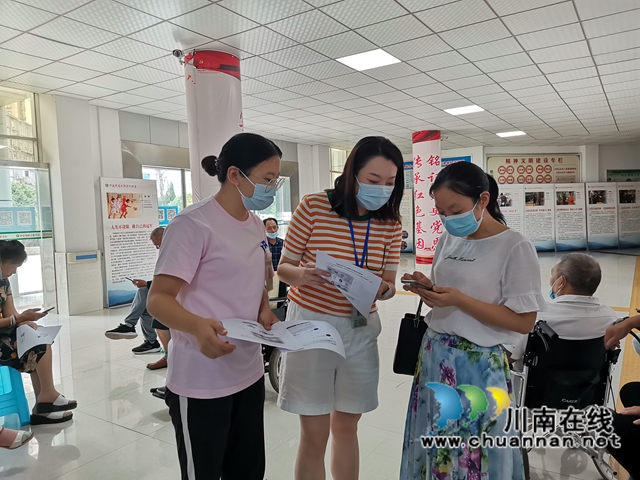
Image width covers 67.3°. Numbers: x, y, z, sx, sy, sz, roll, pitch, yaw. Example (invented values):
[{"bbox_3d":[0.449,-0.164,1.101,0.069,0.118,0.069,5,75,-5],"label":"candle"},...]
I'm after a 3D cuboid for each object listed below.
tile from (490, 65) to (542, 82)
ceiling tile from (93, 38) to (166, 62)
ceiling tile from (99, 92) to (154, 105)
[{"bbox_3d":[2.559,-2.173,6.281,0.600,0.020,0.600,0,4,34],"label":"tile"},{"bbox_3d":[-1.936,-1.955,4.965,0.600,0.020,0.600,0,4,34],"label":"ceiling tile"},{"bbox_3d":[-2.783,-2.048,7.000,0.600,0.020,0.600,0,4,34],"label":"ceiling tile"}]

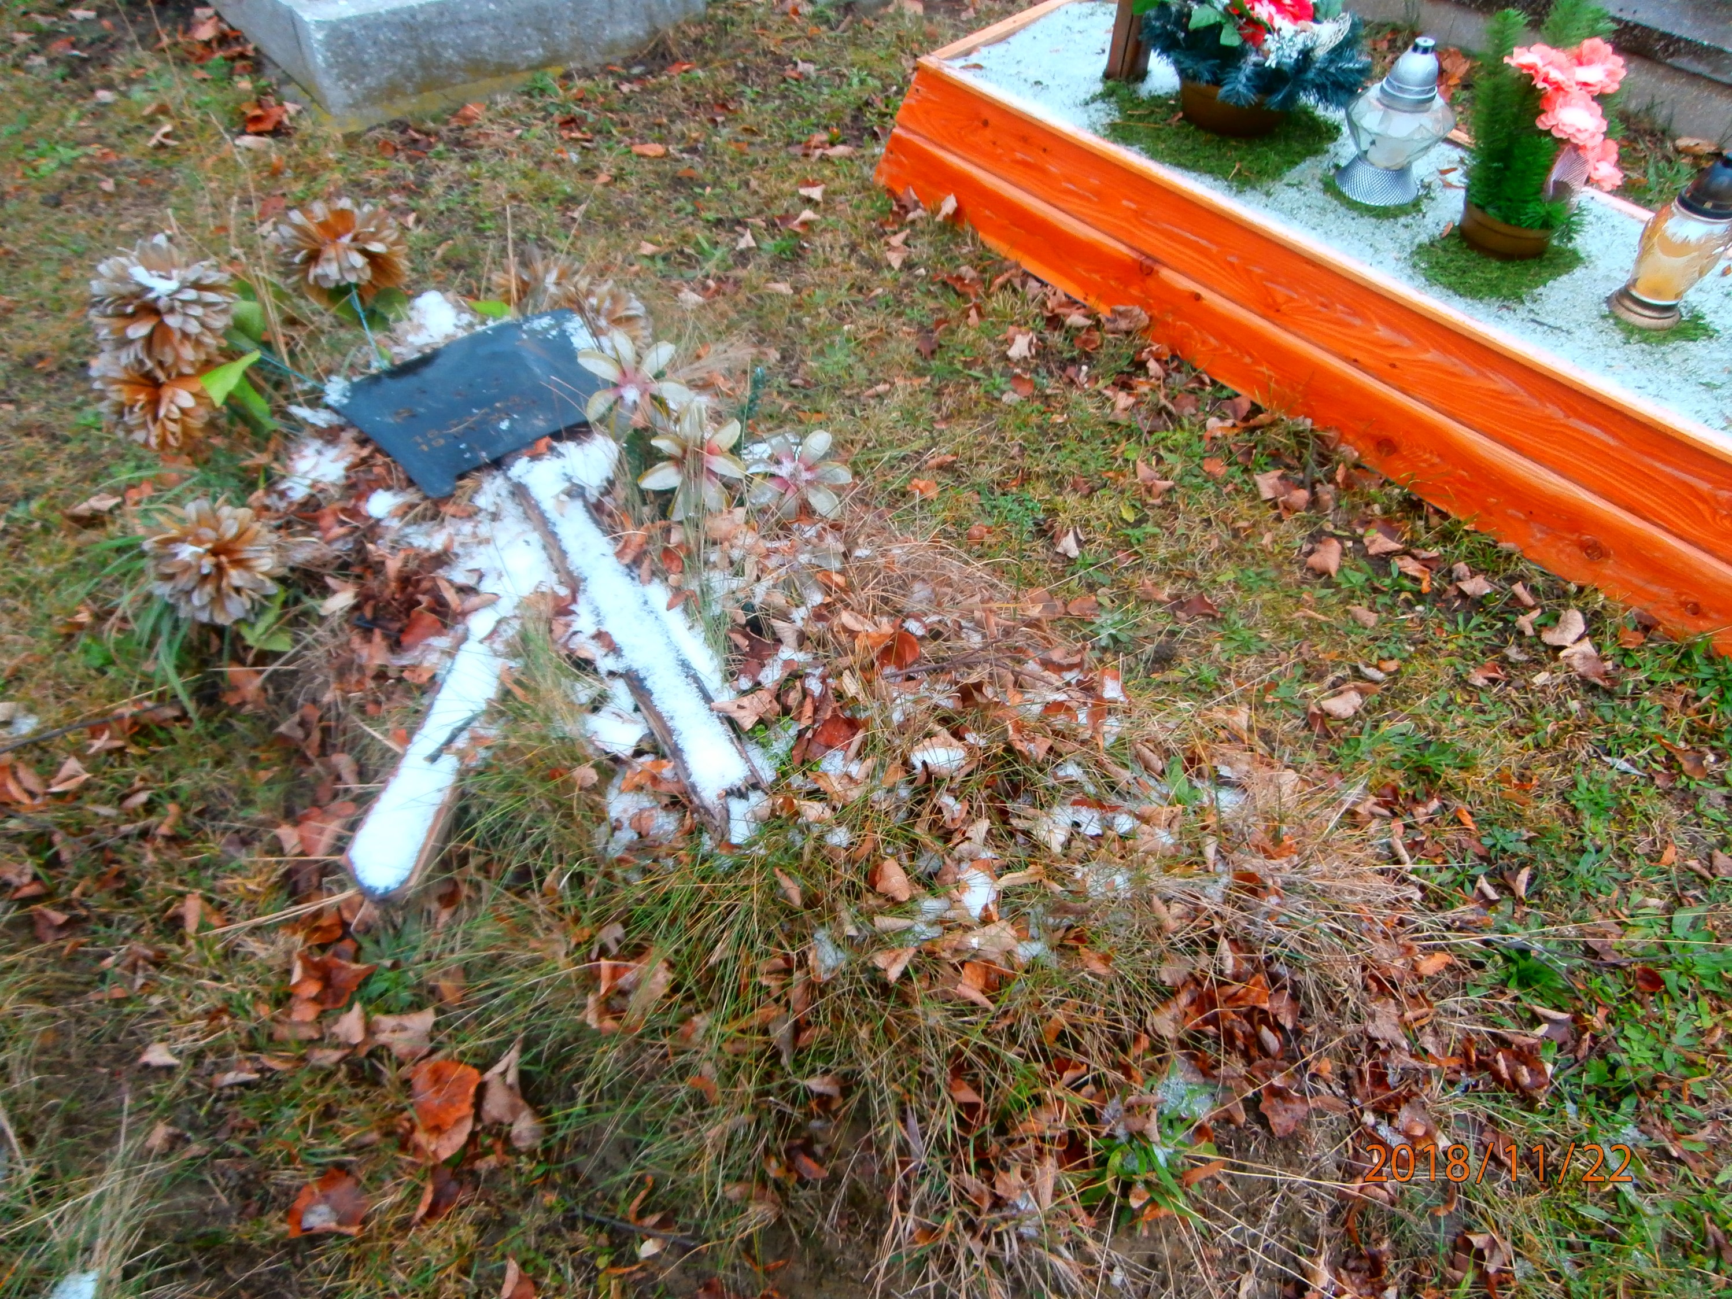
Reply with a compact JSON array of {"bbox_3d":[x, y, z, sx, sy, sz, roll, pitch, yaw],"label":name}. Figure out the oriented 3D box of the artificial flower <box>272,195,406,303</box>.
[{"bbox_3d":[-0.897,-0.678,2.049,0.205,0.150,0.180,-11,47,-10],"label":"artificial flower"}]

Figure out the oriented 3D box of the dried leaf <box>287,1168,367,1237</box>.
[{"bbox_3d":[-0.564,0.579,1.257,0.073,0.025,0.063,-11,51,-12],"label":"dried leaf"}]

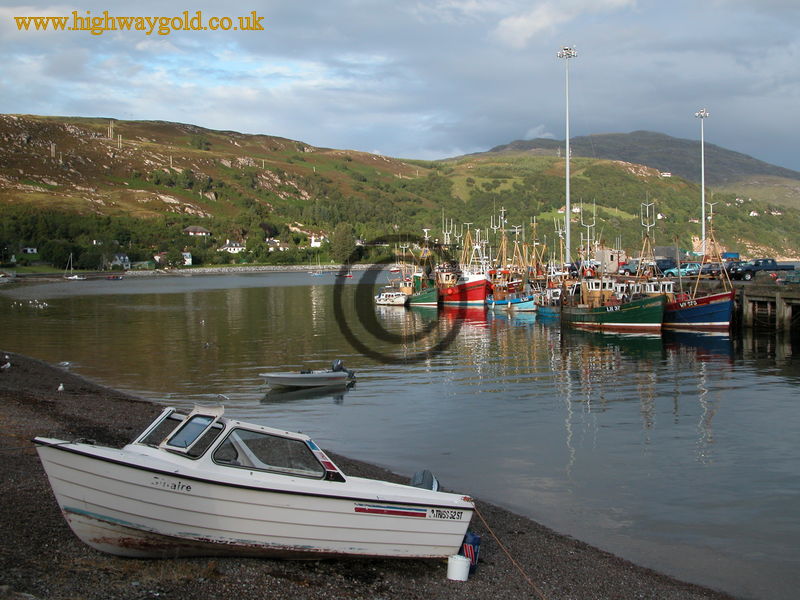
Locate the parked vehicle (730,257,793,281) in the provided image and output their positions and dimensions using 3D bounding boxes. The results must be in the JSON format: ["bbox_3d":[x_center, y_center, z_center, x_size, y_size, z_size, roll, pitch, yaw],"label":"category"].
[{"bbox_3d":[30.897,-2.580,82.500,4.900,1.780,1.760,-1,2,0],"label":"parked vehicle"}]

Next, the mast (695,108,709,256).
[{"bbox_3d":[48.812,-17.843,156.000,2.200,26.000,2.200,0,2,18],"label":"mast"}]

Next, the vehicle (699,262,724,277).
[{"bbox_3d":[27.627,-2.526,86.500,4.000,1.420,1.680,-2,2,-22],"label":"vehicle"}]

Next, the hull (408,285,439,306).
[{"bbox_3d":[2.073,-0.445,120.064,2.700,2.200,7.200,-3,3,-45],"label":"hull"}]

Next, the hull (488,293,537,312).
[{"bbox_3d":[11.839,0.376,102.712,6.300,1.750,2.300,2,3,45],"label":"hull"}]

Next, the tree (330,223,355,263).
[{"bbox_3d":[-26.777,-26.777,460.000,12.300,19.900,12.000,0,2,0],"label":"tree"}]

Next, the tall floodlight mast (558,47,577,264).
[{"bbox_3d":[18.900,-15.640,109.000,2.200,26.000,2.200,0,2,12],"label":"tall floodlight mast"}]

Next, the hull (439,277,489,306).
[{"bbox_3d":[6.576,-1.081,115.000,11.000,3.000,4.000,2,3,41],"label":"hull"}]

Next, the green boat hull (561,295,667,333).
[{"bbox_3d":[16.578,0.935,75.724,8.900,2.700,3.300,2,3,45],"label":"green boat hull"}]

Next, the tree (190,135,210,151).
[{"bbox_3d":[-174.712,-137.930,850.000,17.000,13.500,15.000,-1,2,-13],"label":"tree"}]

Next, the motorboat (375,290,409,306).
[{"bbox_3d":[-1.039,-0.321,112.000,2.100,1.850,5.200,-2,3,-41],"label":"motorboat"}]

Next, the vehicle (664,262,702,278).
[{"bbox_3d":[28.137,-2.934,96.500,3.900,1.420,1.660,0,2,6],"label":"vehicle"}]

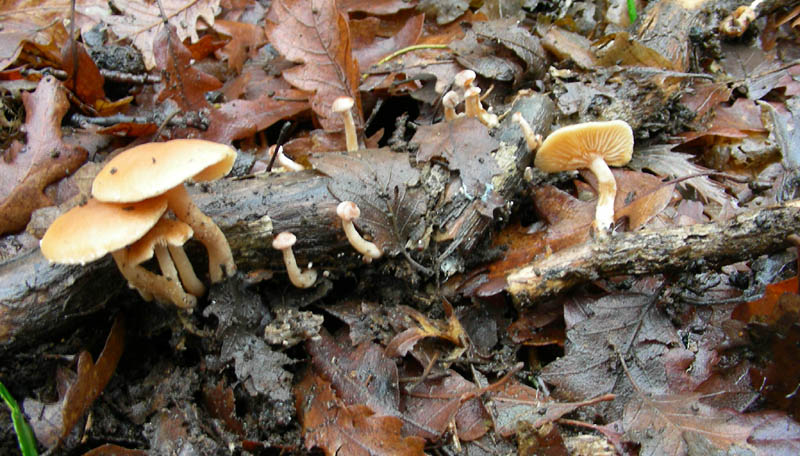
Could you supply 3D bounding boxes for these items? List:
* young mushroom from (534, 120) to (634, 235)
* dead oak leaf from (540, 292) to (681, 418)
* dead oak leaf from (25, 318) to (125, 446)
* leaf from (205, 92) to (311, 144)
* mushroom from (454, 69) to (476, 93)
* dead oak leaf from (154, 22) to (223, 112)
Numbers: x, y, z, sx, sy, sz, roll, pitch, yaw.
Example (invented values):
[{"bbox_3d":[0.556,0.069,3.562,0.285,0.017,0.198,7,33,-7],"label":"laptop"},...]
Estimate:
[{"bbox_3d":[0.079,-0.022,0.385,0.042,0.047,0.031,0,32,0],"label":"young mushroom"},{"bbox_3d":[0.086,0.050,0.355,0.048,0.010,0.056,18,45,19],"label":"dead oak leaf"},{"bbox_3d":[-0.123,0.059,0.335,0.025,0.015,0.054,33,52,-24],"label":"dead oak leaf"},{"bbox_3d":[-0.073,-0.057,0.455,0.055,0.011,0.026,-23,44,-26],"label":"leaf"},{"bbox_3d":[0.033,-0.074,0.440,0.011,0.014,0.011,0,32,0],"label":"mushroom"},{"bbox_3d":[-0.115,-0.087,0.475,0.030,0.013,0.050,-20,62,-11],"label":"dead oak leaf"}]

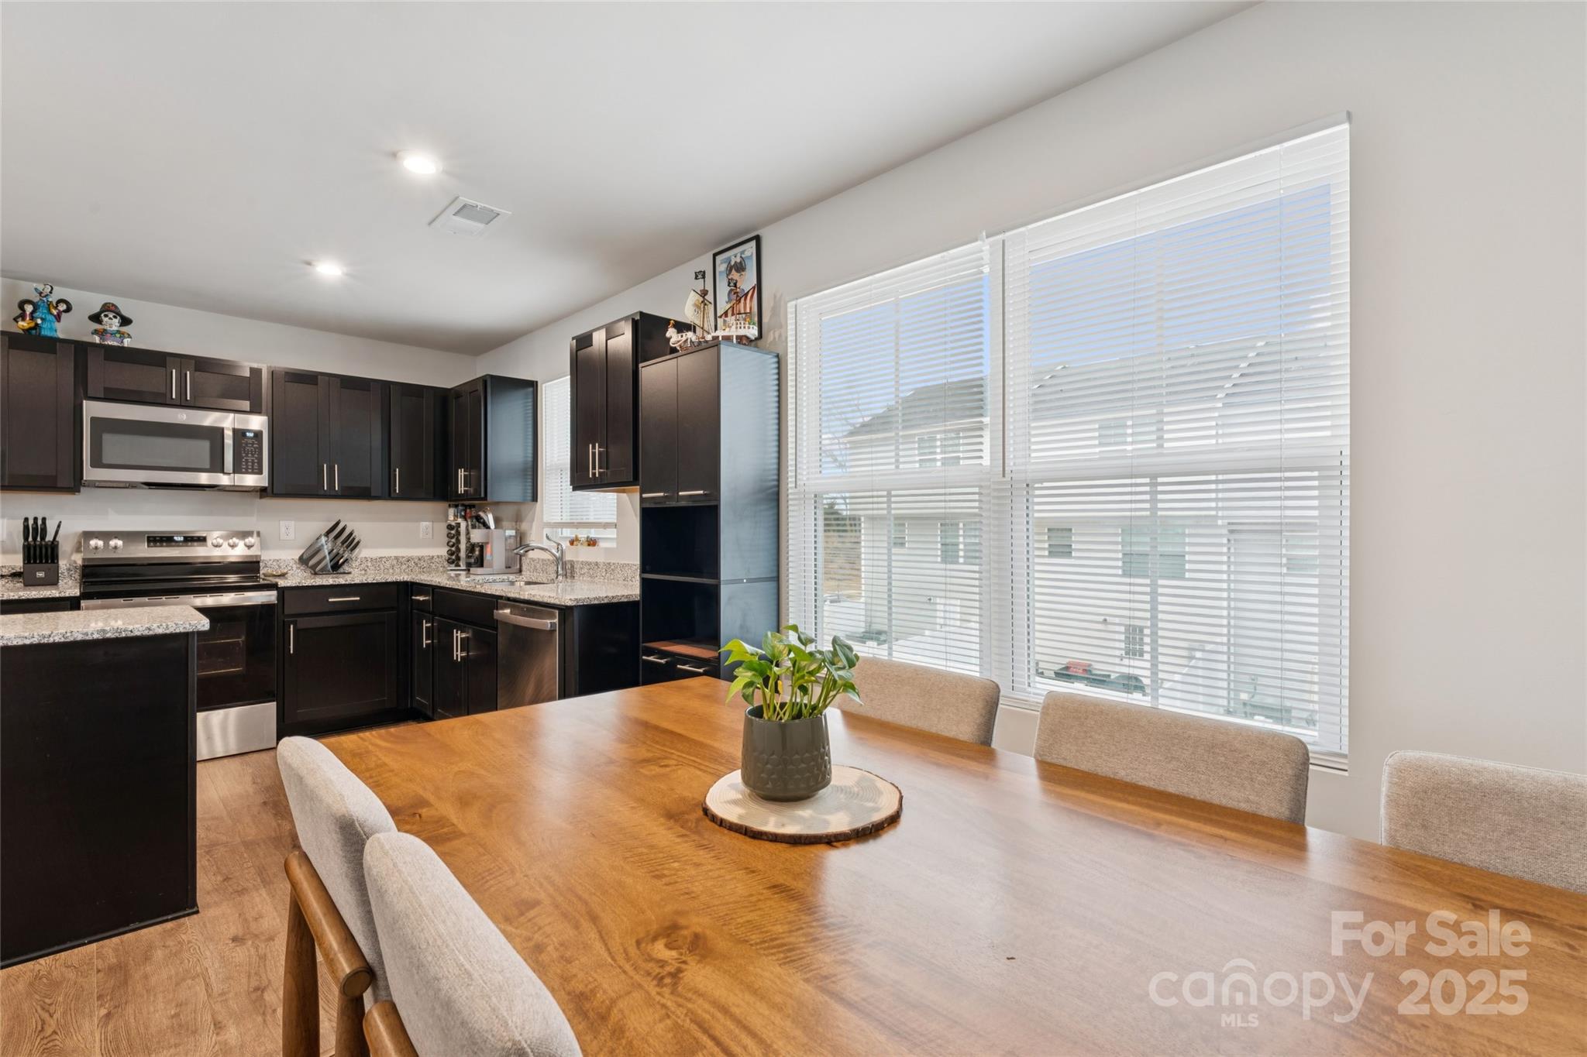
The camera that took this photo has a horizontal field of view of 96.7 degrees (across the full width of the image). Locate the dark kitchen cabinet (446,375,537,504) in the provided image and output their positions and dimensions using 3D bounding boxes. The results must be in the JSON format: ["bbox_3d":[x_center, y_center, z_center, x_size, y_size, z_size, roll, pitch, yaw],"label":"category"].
[{"bbox_3d":[-2.010,-0.566,4.660,0.324,0.768,0.685,0,0,-45],"label":"dark kitchen cabinet"}]

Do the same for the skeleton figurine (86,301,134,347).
[{"bbox_3d":[-3.611,-1.064,3.734,0.175,0.230,0.150,0,0,-45],"label":"skeleton figurine"}]

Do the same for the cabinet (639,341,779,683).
[{"bbox_3d":[-0.369,0.239,2.985,0.304,1.901,0.558,0,0,-45],"label":"cabinet"}]

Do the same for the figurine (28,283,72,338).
[{"bbox_3d":[-3.776,-1.088,3.584,0.152,0.280,0.130,0,0,-38],"label":"figurine"}]

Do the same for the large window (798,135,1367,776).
[{"bbox_3d":[0.642,-0.198,2.248,0.100,1.443,1.800,0,0,-45],"label":"large window"}]

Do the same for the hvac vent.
[{"bbox_3d":[-1.312,-1.258,2.859,0.204,0.020,0.350,0,0,-45],"label":"hvac vent"}]

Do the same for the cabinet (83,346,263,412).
[{"bbox_3d":[-3.388,-0.779,3.868,0.753,0.306,0.334,0,0,-45],"label":"cabinet"}]

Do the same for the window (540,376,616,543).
[{"bbox_3d":[-1.255,-0.461,4.130,0.055,0.902,0.902,0,0,-45],"label":"window"}]

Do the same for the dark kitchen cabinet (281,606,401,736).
[{"bbox_3d":[-2.825,0.820,4.317,0.606,0.685,0.620,0,0,-45],"label":"dark kitchen cabinet"}]

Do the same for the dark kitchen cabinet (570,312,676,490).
[{"bbox_3d":[-0.787,-0.562,3.397,0.321,0.765,0.618,0,0,-45],"label":"dark kitchen cabinet"}]

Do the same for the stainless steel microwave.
[{"bbox_3d":[-3.403,-0.438,3.909,0.754,0.406,0.405,0,0,-45],"label":"stainless steel microwave"}]

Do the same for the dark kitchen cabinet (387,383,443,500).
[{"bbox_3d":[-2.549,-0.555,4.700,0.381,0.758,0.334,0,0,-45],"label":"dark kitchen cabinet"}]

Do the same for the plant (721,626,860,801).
[{"bbox_3d":[-0.005,0.285,1.106,0.215,0.268,0.205,0,0,0],"label":"plant"}]

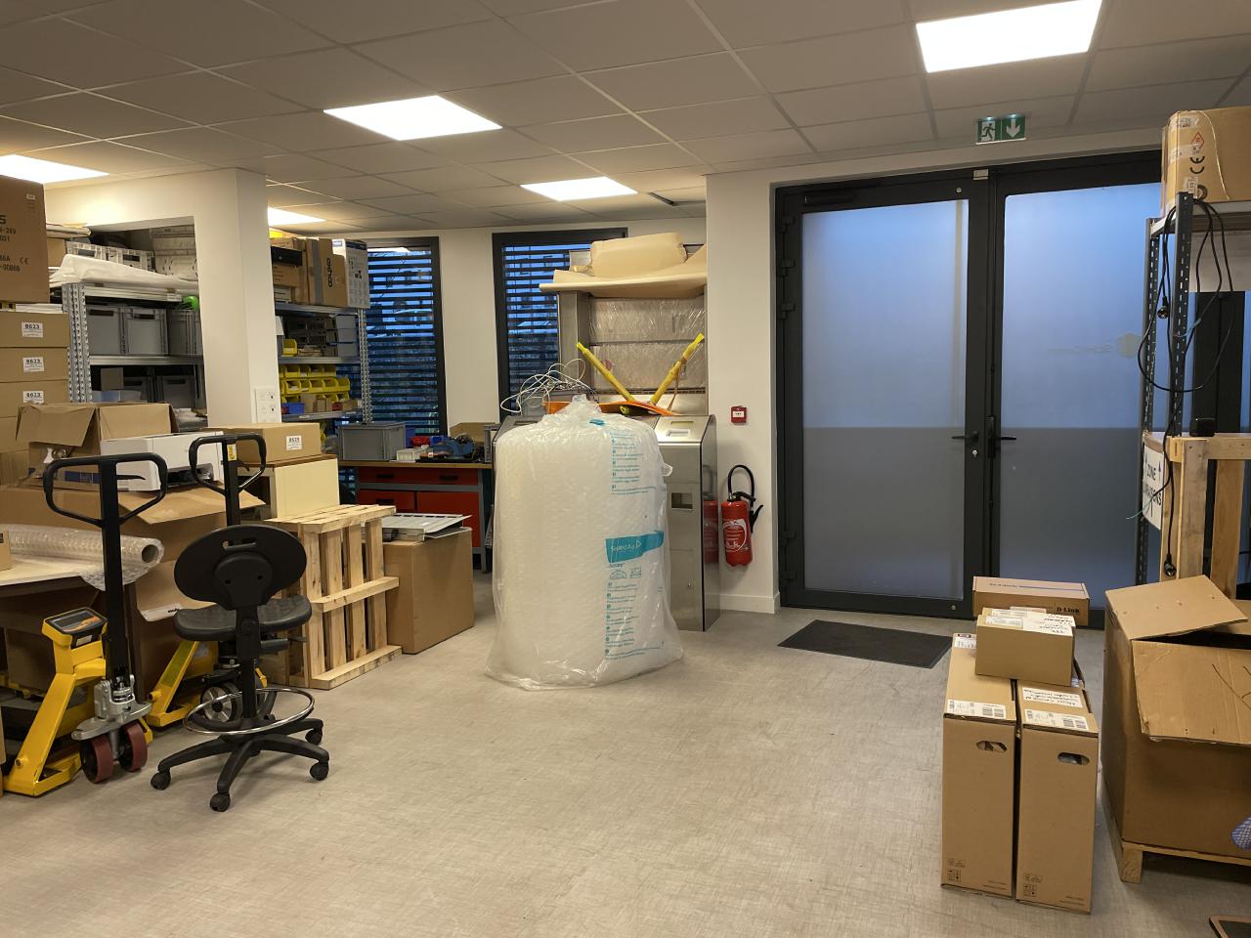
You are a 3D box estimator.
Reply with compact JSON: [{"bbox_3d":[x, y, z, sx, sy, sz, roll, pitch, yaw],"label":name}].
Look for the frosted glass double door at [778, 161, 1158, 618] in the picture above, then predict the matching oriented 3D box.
[{"bbox_3d":[1.961,-0.373,5.193,2.240,2.470,0.100,1,7,22],"label":"frosted glass double door"}]

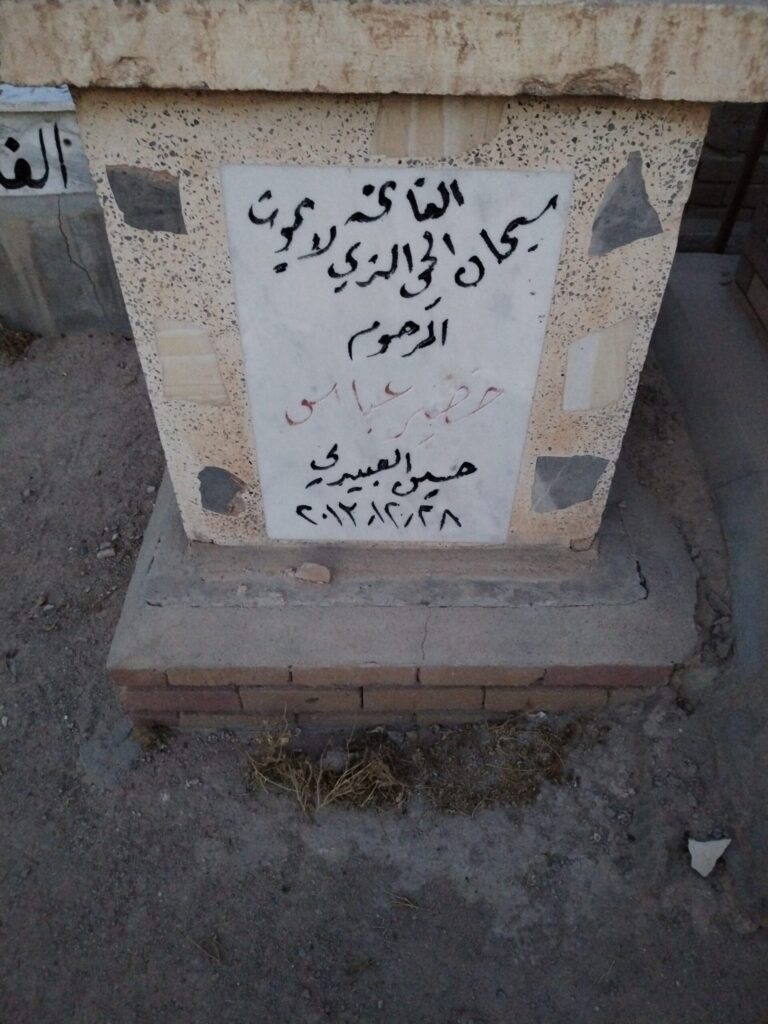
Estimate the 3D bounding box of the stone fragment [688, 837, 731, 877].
[{"bbox_3d":[0.588,0.623,1.389,0.076,0.022,0.066,0,43,0],"label":"stone fragment"}]

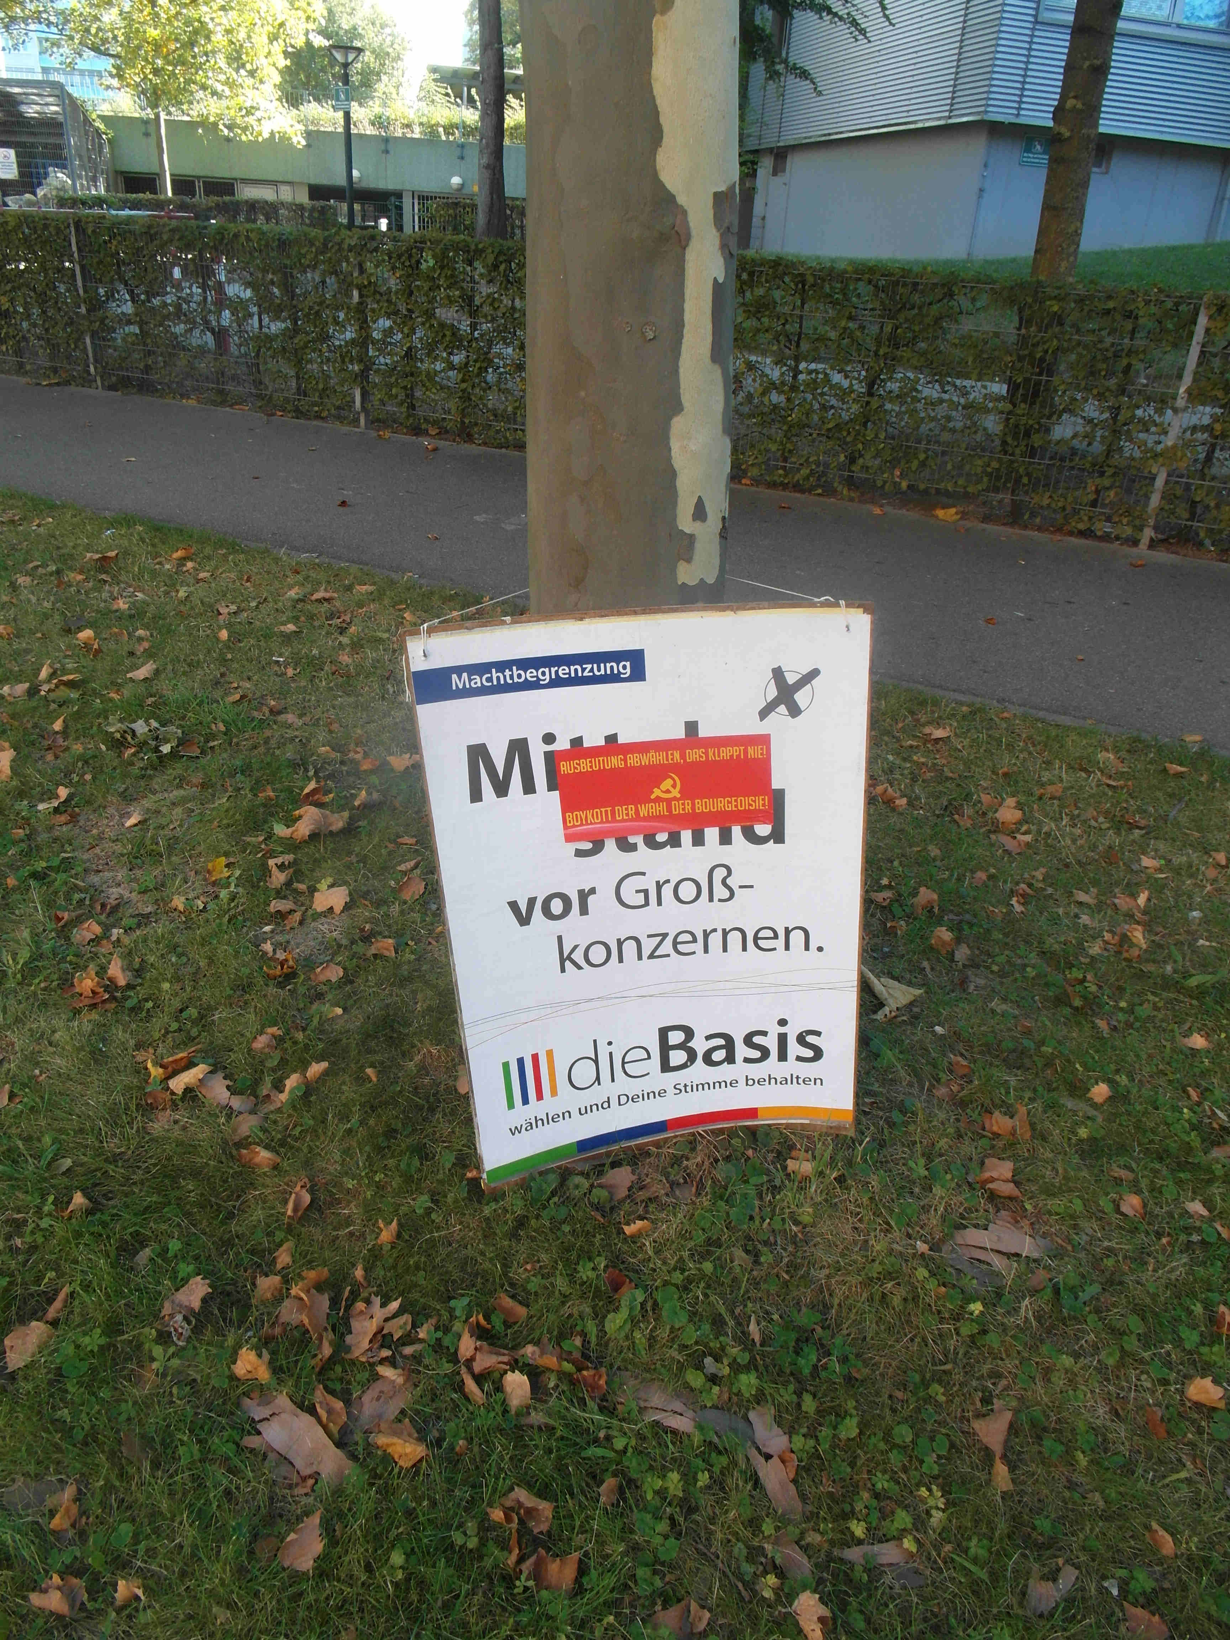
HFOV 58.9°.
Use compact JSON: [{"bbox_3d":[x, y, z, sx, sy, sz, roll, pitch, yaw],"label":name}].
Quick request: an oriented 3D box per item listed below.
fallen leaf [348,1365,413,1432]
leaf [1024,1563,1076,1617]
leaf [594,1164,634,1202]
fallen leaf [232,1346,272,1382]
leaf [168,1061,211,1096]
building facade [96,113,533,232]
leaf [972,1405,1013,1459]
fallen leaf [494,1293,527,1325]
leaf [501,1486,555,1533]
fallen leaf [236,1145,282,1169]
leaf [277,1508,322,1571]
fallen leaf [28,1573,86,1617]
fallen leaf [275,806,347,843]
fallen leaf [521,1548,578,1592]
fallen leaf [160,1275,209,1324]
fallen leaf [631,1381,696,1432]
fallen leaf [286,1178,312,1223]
[{"bbox_3d":[-0.288,0.715,1.352,0.055,0.022,0.088,14,30,18],"label":"fallen leaf"},{"bbox_3d":[0.482,0.856,1.215,0.043,0.025,0.072,23,33,34],"label":"leaf"},{"bbox_3d":[0.008,0.558,1.680,0.065,0.020,0.050,-21,36,-38],"label":"leaf"},{"bbox_3d":[-0.455,0.689,1.379,0.053,0.020,0.039,5,27,5],"label":"fallen leaf"},{"bbox_3d":[-0.719,0.437,1.847,0.033,0.030,0.072,22,32,33],"label":"leaf"},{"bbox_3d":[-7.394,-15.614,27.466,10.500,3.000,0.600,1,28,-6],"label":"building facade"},{"bbox_3d":[0.465,0.754,1.353,0.044,0.015,0.067,15,30,22],"label":"leaf"},{"bbox_3d":[-0.142,0.656,1.466,0.046,0.018,0.026,18,31,24],"label":"fallen leaf"},{"bbox_3d":[-0.099,0.779,1.231,0.060,0.030,0.031,12,29,17],"label":"leaf"},{"bbox_3d":[-0.553,0.525,1.692,0.069,0.022,0.026,12,29,14],"label":"fallen leaf"},{"bbox_3d":[-0.343,0.811,1.221,0.041,0.025,0.059,22,32,33],"label":"leaf"},{"bbox_3d":[-0.578,0.804,1.133,0.052,0.030,0.032,9,28,12],"label":"fallen leaf"},{"bbox_3d":[-0.716,0.007,2.589,0.170,0.050,0.096,-5,28,-16],"label":"fallen leaf"},{"bbox_3d":[-0.071,0.809,1.176,0.061,0.030,0.034,4,27,1],"label":"fallen leaf"},{"bbox_3d":[-0.578,0.652,1.477,0.039,0.030,0.069,24,33,35],"label":"fallen leaf"},{"bbox_3d":[0.062,0.730,1.354,0.084,0.020,0.041,14,29,20],"label":"fallen leaf"},{"bbox_3d":[-0.466,0.566,1.617,0.029,0.025,0.076,4,28,0],"label":"fallen leaf"}]

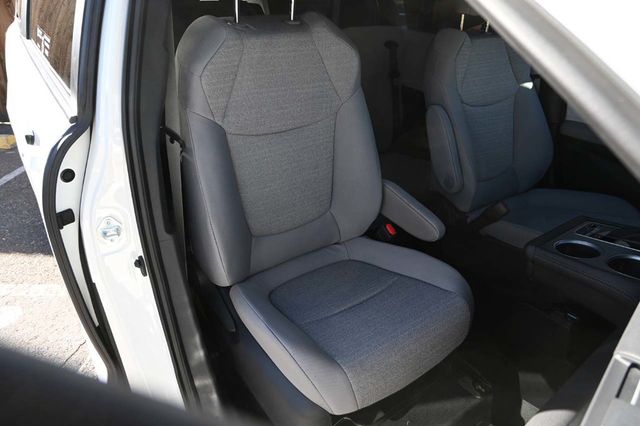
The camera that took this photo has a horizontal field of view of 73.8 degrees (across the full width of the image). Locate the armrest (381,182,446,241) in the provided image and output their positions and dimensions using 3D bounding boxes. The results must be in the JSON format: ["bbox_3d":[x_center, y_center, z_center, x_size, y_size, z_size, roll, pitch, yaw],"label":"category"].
[{"bbox_3d":[0.202,-0.015,1.088,0.063,0.082,0.263,-15,43,-34],"label":"armrest"}]

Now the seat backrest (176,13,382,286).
[{"bbox_3d":[-0.087,-0.144,1.023,0.482,0.623,0.173,-15,16,-34],"label":"seat backrest"}]

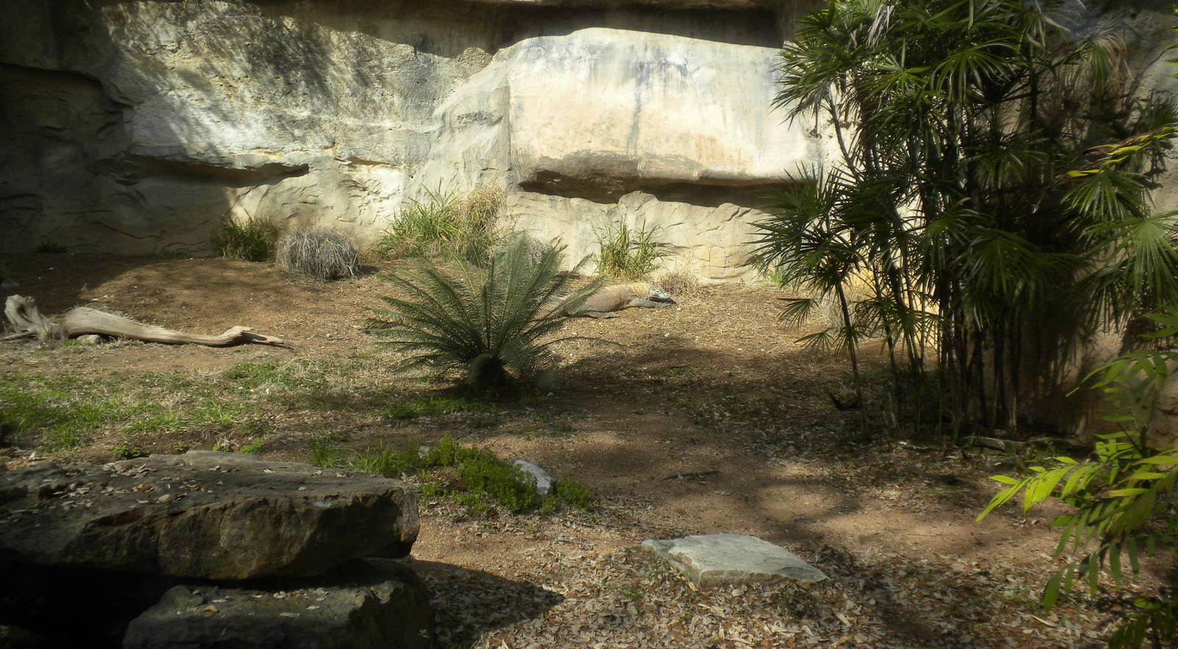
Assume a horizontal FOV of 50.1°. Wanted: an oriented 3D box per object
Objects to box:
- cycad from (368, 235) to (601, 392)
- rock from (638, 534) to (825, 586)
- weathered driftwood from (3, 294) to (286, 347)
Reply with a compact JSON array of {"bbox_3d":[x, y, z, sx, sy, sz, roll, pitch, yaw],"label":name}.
[{"bbox_3d":[-0.640,-0.101,7.888,1.480,0.960,1.400,0,6,0],"label":"cycad"},{"bbox_3d":[0.515,0.824,4.511,0.550,0.080,0.470,-1,6,-7],"label":"rock"},{"bbox_3d":[-3.420,-0.033,9.738,2.220,0.370,0.480,1,7,8],"label":"weathered driftwood"}]

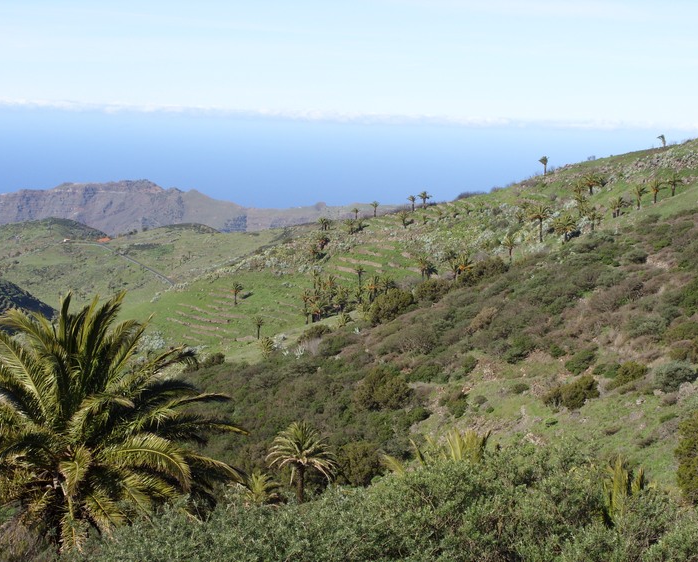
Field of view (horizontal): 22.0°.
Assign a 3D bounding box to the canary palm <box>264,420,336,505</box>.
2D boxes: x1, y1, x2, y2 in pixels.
[{"bbox_3d":[-3.778,14.676,143.000,5.460,6.700,5.460,2,6,0],"label":"canary palm"}]

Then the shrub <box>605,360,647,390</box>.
[{"bbox_3d":[31.645,10.776,205.000,4.470,3.350,3.800,2,6,0],"label":"shrub"}]

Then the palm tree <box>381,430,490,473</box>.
[{"bbox_3d":[3.310,7.225,68.000,4.090,3.290,4.090,2,6,0],"label":"palm tree"}]

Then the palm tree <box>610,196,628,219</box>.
[{"bbox_3d":[84.263,-22.896,560.000,5.500,6.720,5.500,2,6,0],"label":"palm tree"}]

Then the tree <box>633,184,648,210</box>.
[{"bbox_3d":[62.428,-17.883,385.000,3.430,5.570,3.430,2,6,0],"label":"tree"}]

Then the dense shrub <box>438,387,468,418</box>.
[{"bbox_3d":[11.045,12.841,190.000,3.171,3.382,2.695,2,6,3],"label":"dense shrub"}]

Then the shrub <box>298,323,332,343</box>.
[{"bbox_3d":[-7.454,11.459,400.000,7.565,4.450,6.430,2,6,-1],"label":"shrub"}]

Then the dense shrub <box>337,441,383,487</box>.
[{"bbox_3d":[0.872,16.842,165.000,4.320,4.320,4.100,2,6,0],"label":"dense shrub"}]

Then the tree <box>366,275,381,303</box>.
[{"bbox_3d":[5.724,1.752,420.000,3.271,6.542,3.271,2,6,1],"label":"tree"}]

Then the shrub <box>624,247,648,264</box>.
[{"bbox_3d":[39.182,-3.475,245.000,3.270,2.330,2.940,2,6,0],"label":"shrub"}]

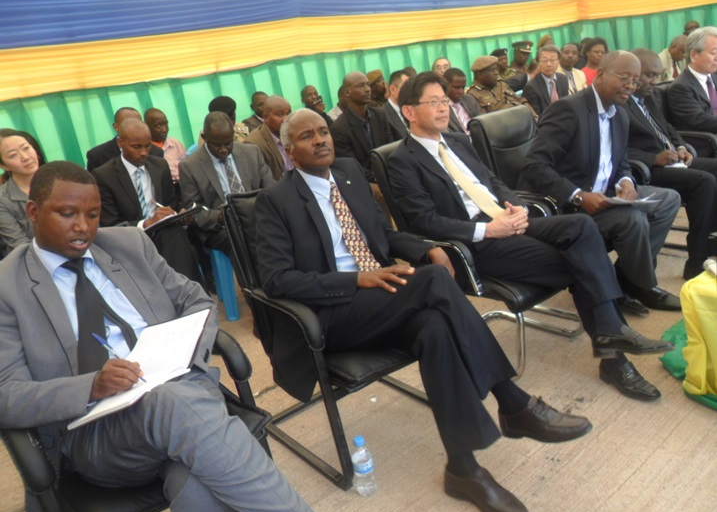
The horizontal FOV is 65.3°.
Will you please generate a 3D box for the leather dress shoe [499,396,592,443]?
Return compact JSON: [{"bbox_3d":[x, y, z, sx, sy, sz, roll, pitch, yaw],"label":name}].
[{"bbox_3d":[0.527,0.479,1.622,0.290,0.110,0.105,-21,7,43],"label":"leather dress shoe"}]

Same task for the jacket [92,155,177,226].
[{"bbox_3d":[-1.117,-0.223,3.092,0.510,0.590,0.440,-22,22,-31],"label":"jacket"}]

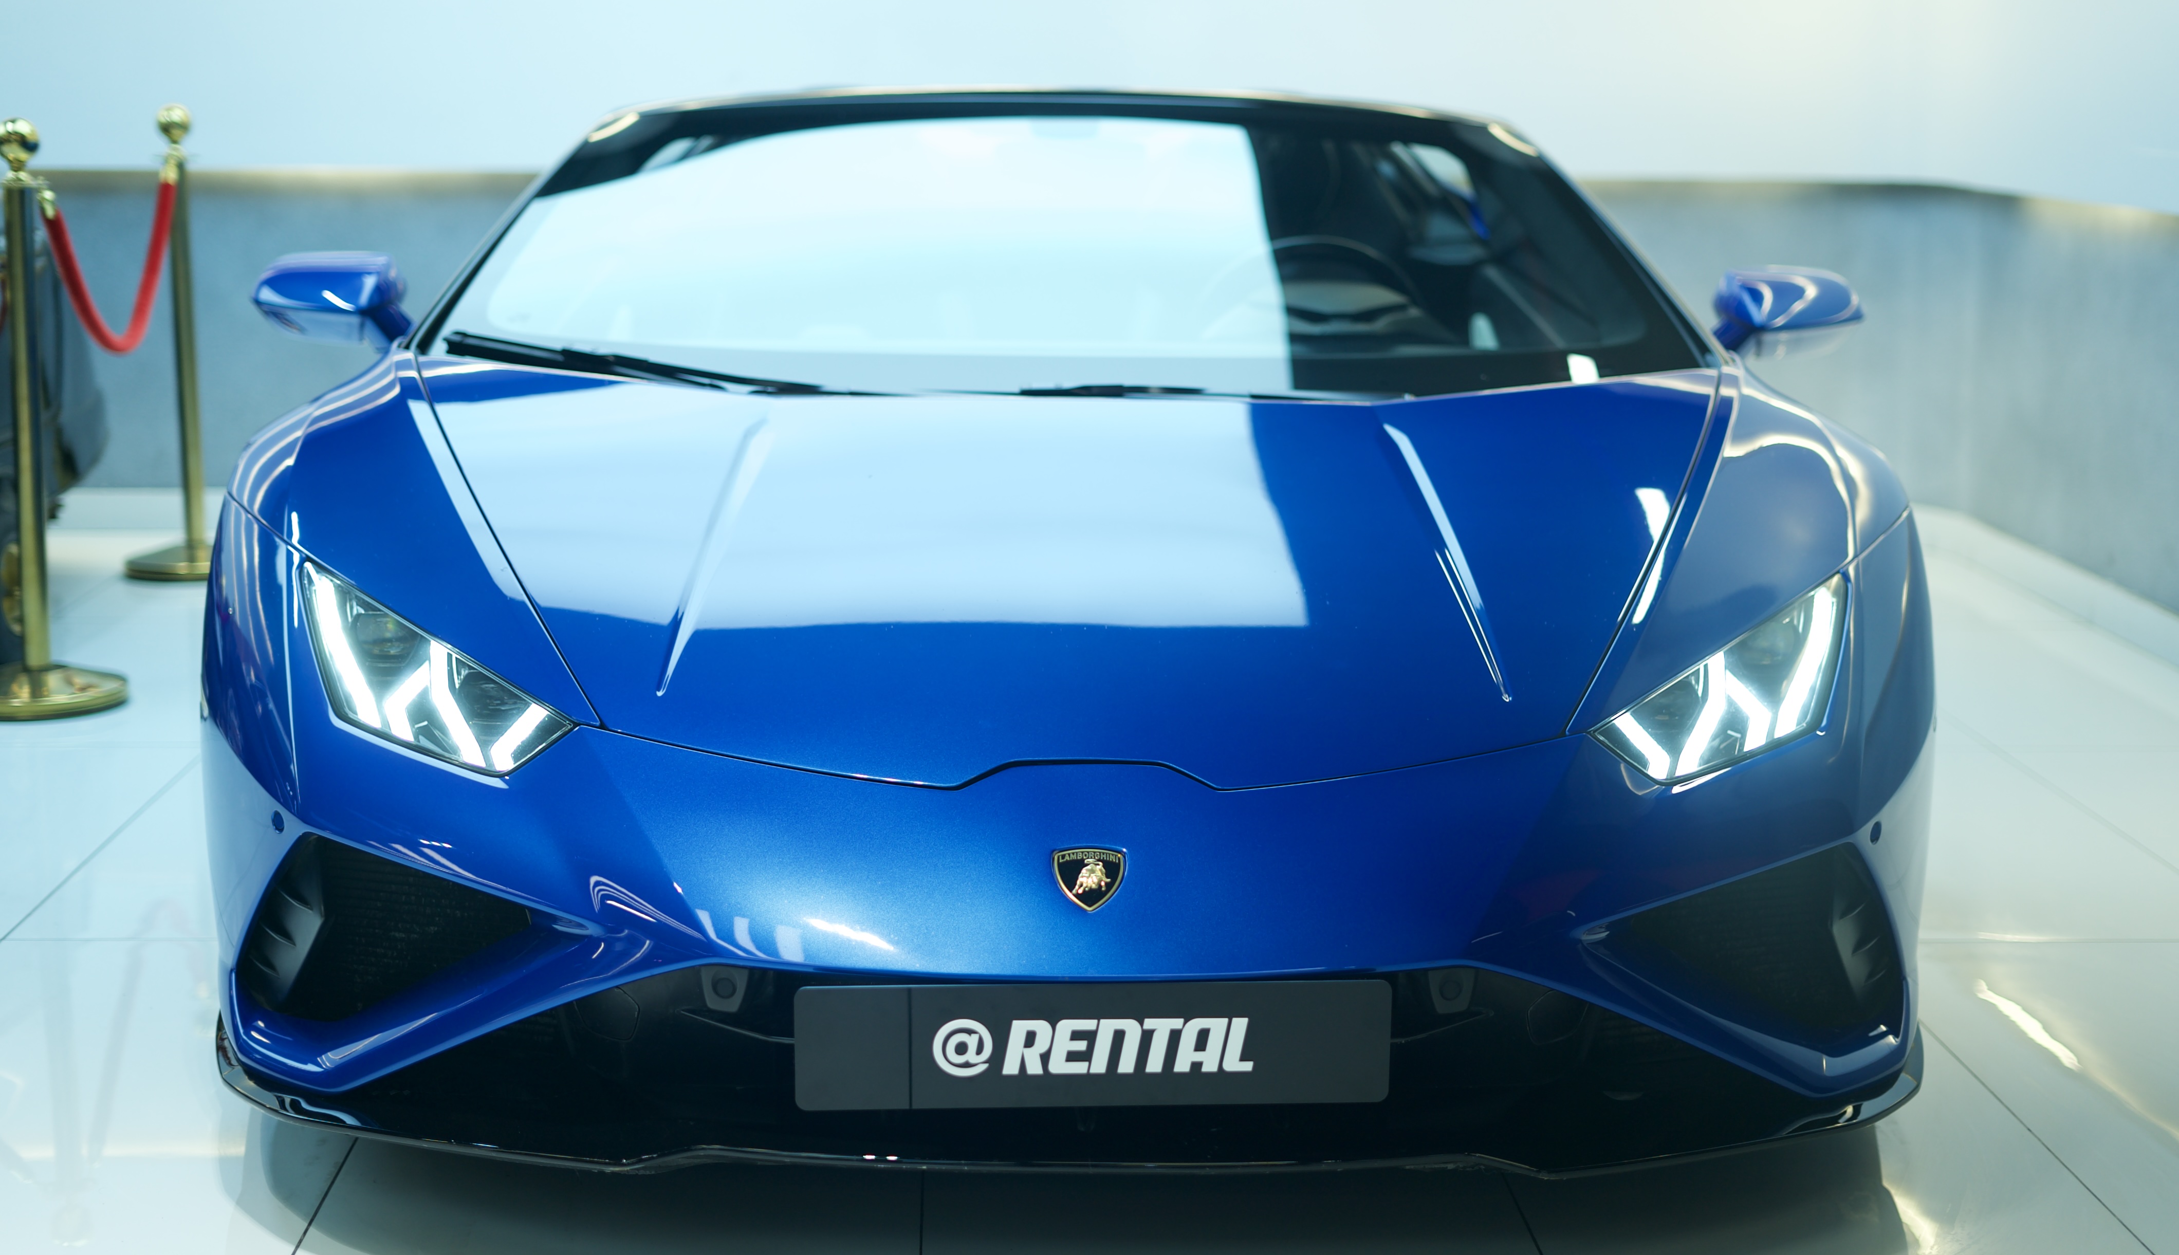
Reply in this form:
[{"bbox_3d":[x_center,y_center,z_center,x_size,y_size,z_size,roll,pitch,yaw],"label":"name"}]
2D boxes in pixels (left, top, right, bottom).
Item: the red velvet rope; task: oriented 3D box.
[{"bbox_3d":[-1.907,-0.719,5.949,0.050,0.365,1.363,-1,11,-8],"label":"red velvet rope"}]

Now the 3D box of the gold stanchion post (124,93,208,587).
[{"bbox_3d":[-1.998,-0.636,6.690,0.320,1.030,0.320,1,11,0],"label":"gold stanchion post"}]

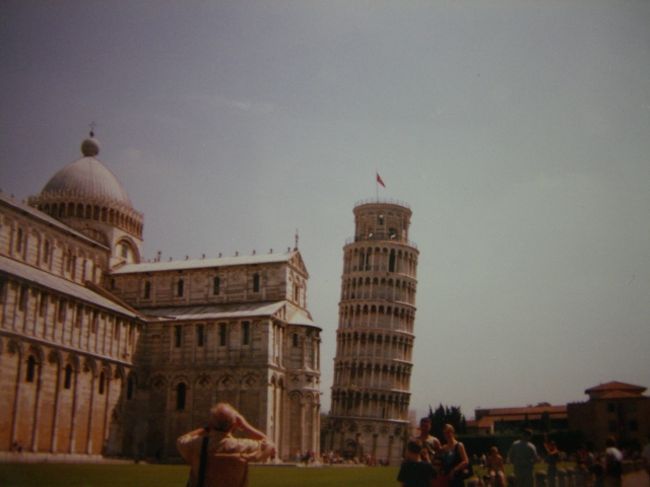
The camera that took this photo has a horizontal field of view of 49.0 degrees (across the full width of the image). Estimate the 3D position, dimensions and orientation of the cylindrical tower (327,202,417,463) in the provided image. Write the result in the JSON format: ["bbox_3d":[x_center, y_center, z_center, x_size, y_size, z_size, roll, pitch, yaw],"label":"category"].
[{"bbox_3d":[10.860,17.624,151.812,16.500,56.000,16.500,5,-15,1],"label":"cylindrical tower"}]

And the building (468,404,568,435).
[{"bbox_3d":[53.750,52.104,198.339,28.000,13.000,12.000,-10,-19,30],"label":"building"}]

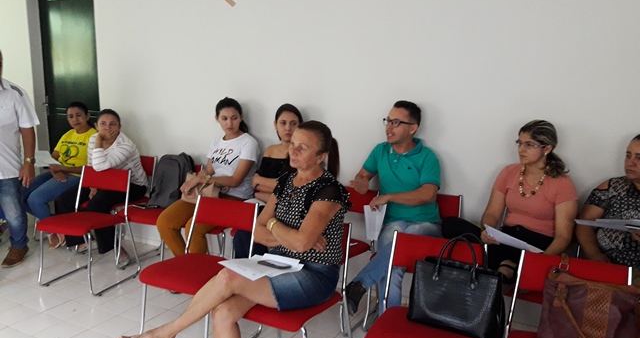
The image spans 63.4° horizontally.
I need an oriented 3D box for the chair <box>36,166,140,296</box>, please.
[{"bbox_3d":[-1.613,0.401,3.623,0.449,0.777,0.497,5,11,18],"label":"chair"}]

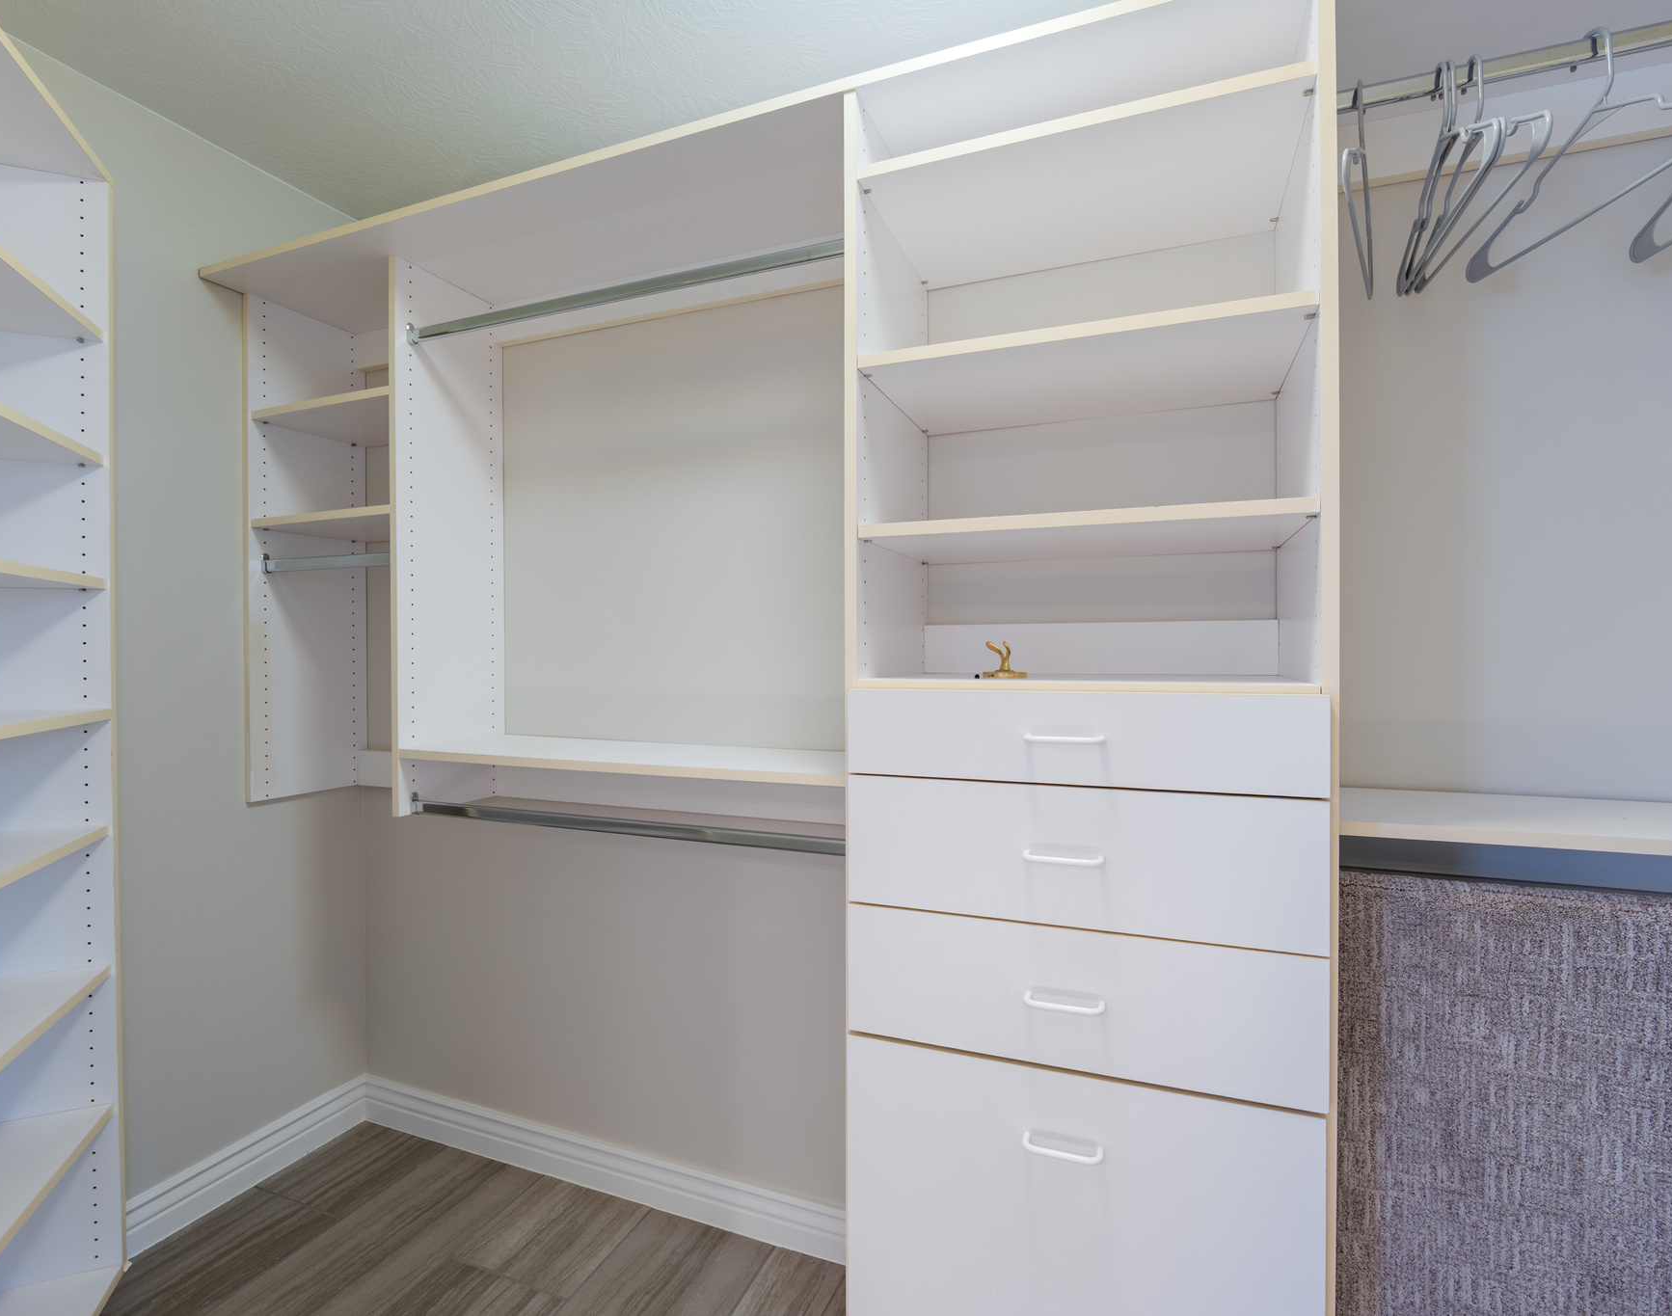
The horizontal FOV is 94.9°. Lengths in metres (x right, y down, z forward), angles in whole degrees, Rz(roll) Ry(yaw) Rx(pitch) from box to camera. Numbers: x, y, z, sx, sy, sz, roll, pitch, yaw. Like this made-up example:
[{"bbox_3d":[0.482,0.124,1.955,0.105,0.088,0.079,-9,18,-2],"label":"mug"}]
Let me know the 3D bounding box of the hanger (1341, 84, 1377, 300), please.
[{"bbox_3d":[0.730,-0.686,1.069,0.015,0.236,0.375,0,1,39],"label":"hanger"}]

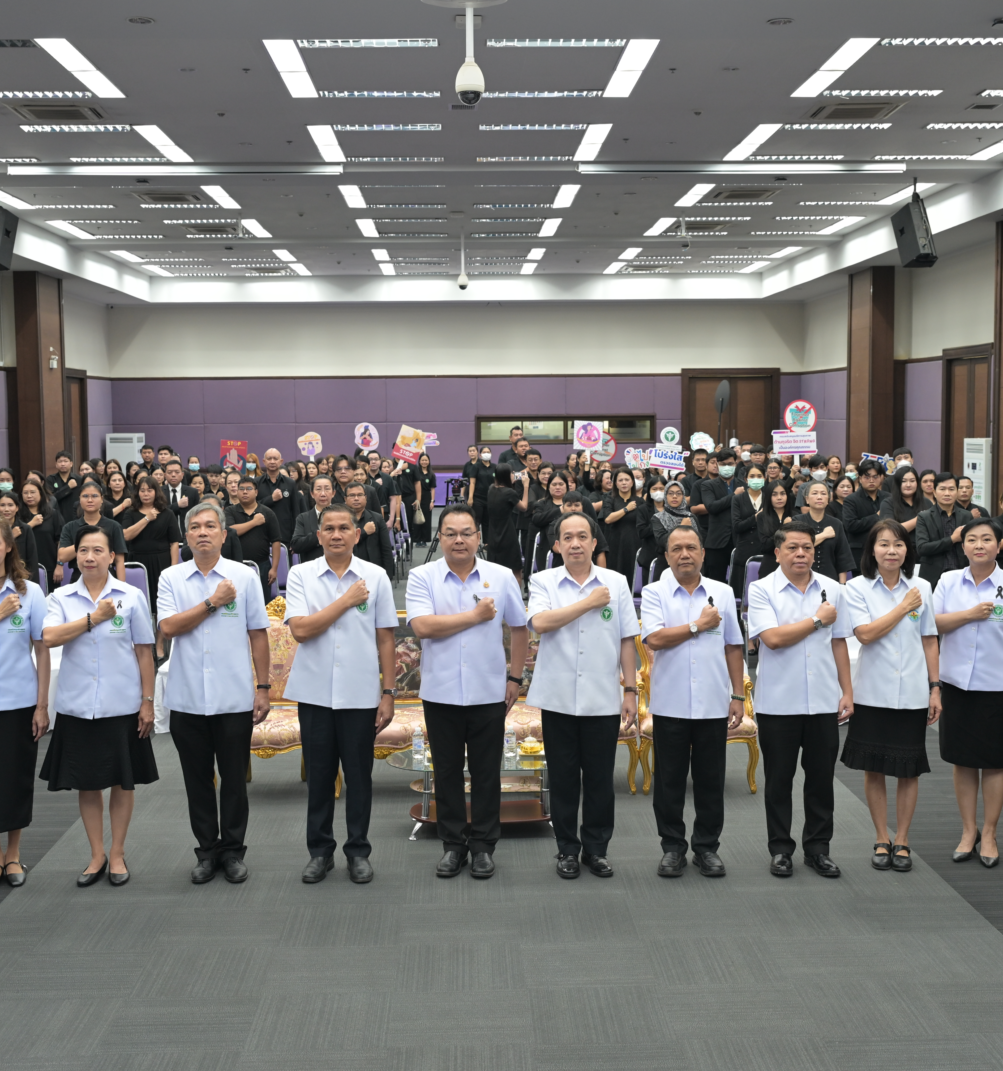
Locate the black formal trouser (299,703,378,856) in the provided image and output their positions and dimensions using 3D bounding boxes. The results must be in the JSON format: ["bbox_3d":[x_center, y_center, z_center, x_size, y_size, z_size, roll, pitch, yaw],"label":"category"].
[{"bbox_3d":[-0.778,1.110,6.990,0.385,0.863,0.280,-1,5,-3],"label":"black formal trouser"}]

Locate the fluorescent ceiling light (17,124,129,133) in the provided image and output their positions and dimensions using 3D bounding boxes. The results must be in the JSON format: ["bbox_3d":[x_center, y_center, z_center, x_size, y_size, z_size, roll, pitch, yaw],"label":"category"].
[{"bbox_3d":[-4.776,-4.612,16.693,1.230,0.090,0.290,-1,5,-2],"label":"fluorescent ceiling light"}]

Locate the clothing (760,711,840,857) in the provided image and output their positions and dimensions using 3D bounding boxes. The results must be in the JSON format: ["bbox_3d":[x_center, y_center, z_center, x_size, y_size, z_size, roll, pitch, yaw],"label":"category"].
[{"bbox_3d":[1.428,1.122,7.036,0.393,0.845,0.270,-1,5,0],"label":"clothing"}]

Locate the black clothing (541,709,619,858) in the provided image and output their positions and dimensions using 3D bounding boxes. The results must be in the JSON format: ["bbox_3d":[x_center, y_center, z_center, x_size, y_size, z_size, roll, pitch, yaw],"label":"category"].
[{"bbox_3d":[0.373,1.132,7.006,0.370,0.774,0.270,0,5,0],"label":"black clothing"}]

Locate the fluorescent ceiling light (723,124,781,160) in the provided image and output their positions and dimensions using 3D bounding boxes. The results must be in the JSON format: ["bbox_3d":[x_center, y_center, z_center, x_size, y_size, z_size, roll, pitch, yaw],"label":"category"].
[{"bbox_3d":[3.015,-4.733,17.771,0.280,0.080,2.380,0,5,-2],"label":"fluorescent ceiling light"}]

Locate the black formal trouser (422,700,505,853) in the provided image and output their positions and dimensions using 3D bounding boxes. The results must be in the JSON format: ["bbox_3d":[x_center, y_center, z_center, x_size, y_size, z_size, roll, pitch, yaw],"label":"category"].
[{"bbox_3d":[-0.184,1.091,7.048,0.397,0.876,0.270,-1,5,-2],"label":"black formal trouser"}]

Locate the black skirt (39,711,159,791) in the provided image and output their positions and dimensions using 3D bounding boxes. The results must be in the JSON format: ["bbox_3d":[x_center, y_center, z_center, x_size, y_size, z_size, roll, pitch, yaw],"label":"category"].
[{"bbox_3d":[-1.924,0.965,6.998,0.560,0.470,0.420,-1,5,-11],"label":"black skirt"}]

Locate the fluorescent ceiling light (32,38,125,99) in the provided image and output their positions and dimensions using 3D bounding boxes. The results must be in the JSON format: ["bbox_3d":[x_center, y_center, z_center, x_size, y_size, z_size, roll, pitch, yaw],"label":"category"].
[{"bbox_3d":[-3.851,-4.283,13.586,0.260,0.080,2.369,-1,5,-2],"label":"fluorescent ceiling light"}]

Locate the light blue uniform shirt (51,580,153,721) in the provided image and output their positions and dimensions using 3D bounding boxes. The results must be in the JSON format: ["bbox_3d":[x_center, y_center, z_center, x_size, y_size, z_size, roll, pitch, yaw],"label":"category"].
[{"bbox_3d":[-1.873,0.520,6.909,0.498,0.663,0.270,-1,5,-10],"label":"light blue uniform shirt"}]

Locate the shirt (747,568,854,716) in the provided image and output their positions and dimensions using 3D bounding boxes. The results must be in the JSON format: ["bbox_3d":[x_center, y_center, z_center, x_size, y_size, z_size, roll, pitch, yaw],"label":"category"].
[{"bbox_3d":[1.414,0.500,6.949,0.514,0.691,0.290,-1,5,-10],"label":"shirt"}]

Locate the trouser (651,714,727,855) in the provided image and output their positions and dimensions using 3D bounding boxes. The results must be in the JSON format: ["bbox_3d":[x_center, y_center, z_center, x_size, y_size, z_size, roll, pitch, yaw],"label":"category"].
[{"bbox_3d":[0.905,1.132,7.099,0.360,0.830,0.290,0,5,5],"label":"trouser"}]

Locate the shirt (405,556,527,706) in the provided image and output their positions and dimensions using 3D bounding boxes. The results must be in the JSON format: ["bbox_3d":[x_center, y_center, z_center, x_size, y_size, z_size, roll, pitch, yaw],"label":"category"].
[{"bbox_3d":[-0.168,0.441,6.920,0.578,0.676,0.330,-1,5,-2],"label":"shirt"}]

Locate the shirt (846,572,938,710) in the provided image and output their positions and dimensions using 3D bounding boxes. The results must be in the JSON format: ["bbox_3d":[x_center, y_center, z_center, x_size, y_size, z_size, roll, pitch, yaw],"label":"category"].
[{"bbox_3d":[1.891,0.489,7.106,0.450,0.670,0.300,0,5,9],"label":"shirt"}]

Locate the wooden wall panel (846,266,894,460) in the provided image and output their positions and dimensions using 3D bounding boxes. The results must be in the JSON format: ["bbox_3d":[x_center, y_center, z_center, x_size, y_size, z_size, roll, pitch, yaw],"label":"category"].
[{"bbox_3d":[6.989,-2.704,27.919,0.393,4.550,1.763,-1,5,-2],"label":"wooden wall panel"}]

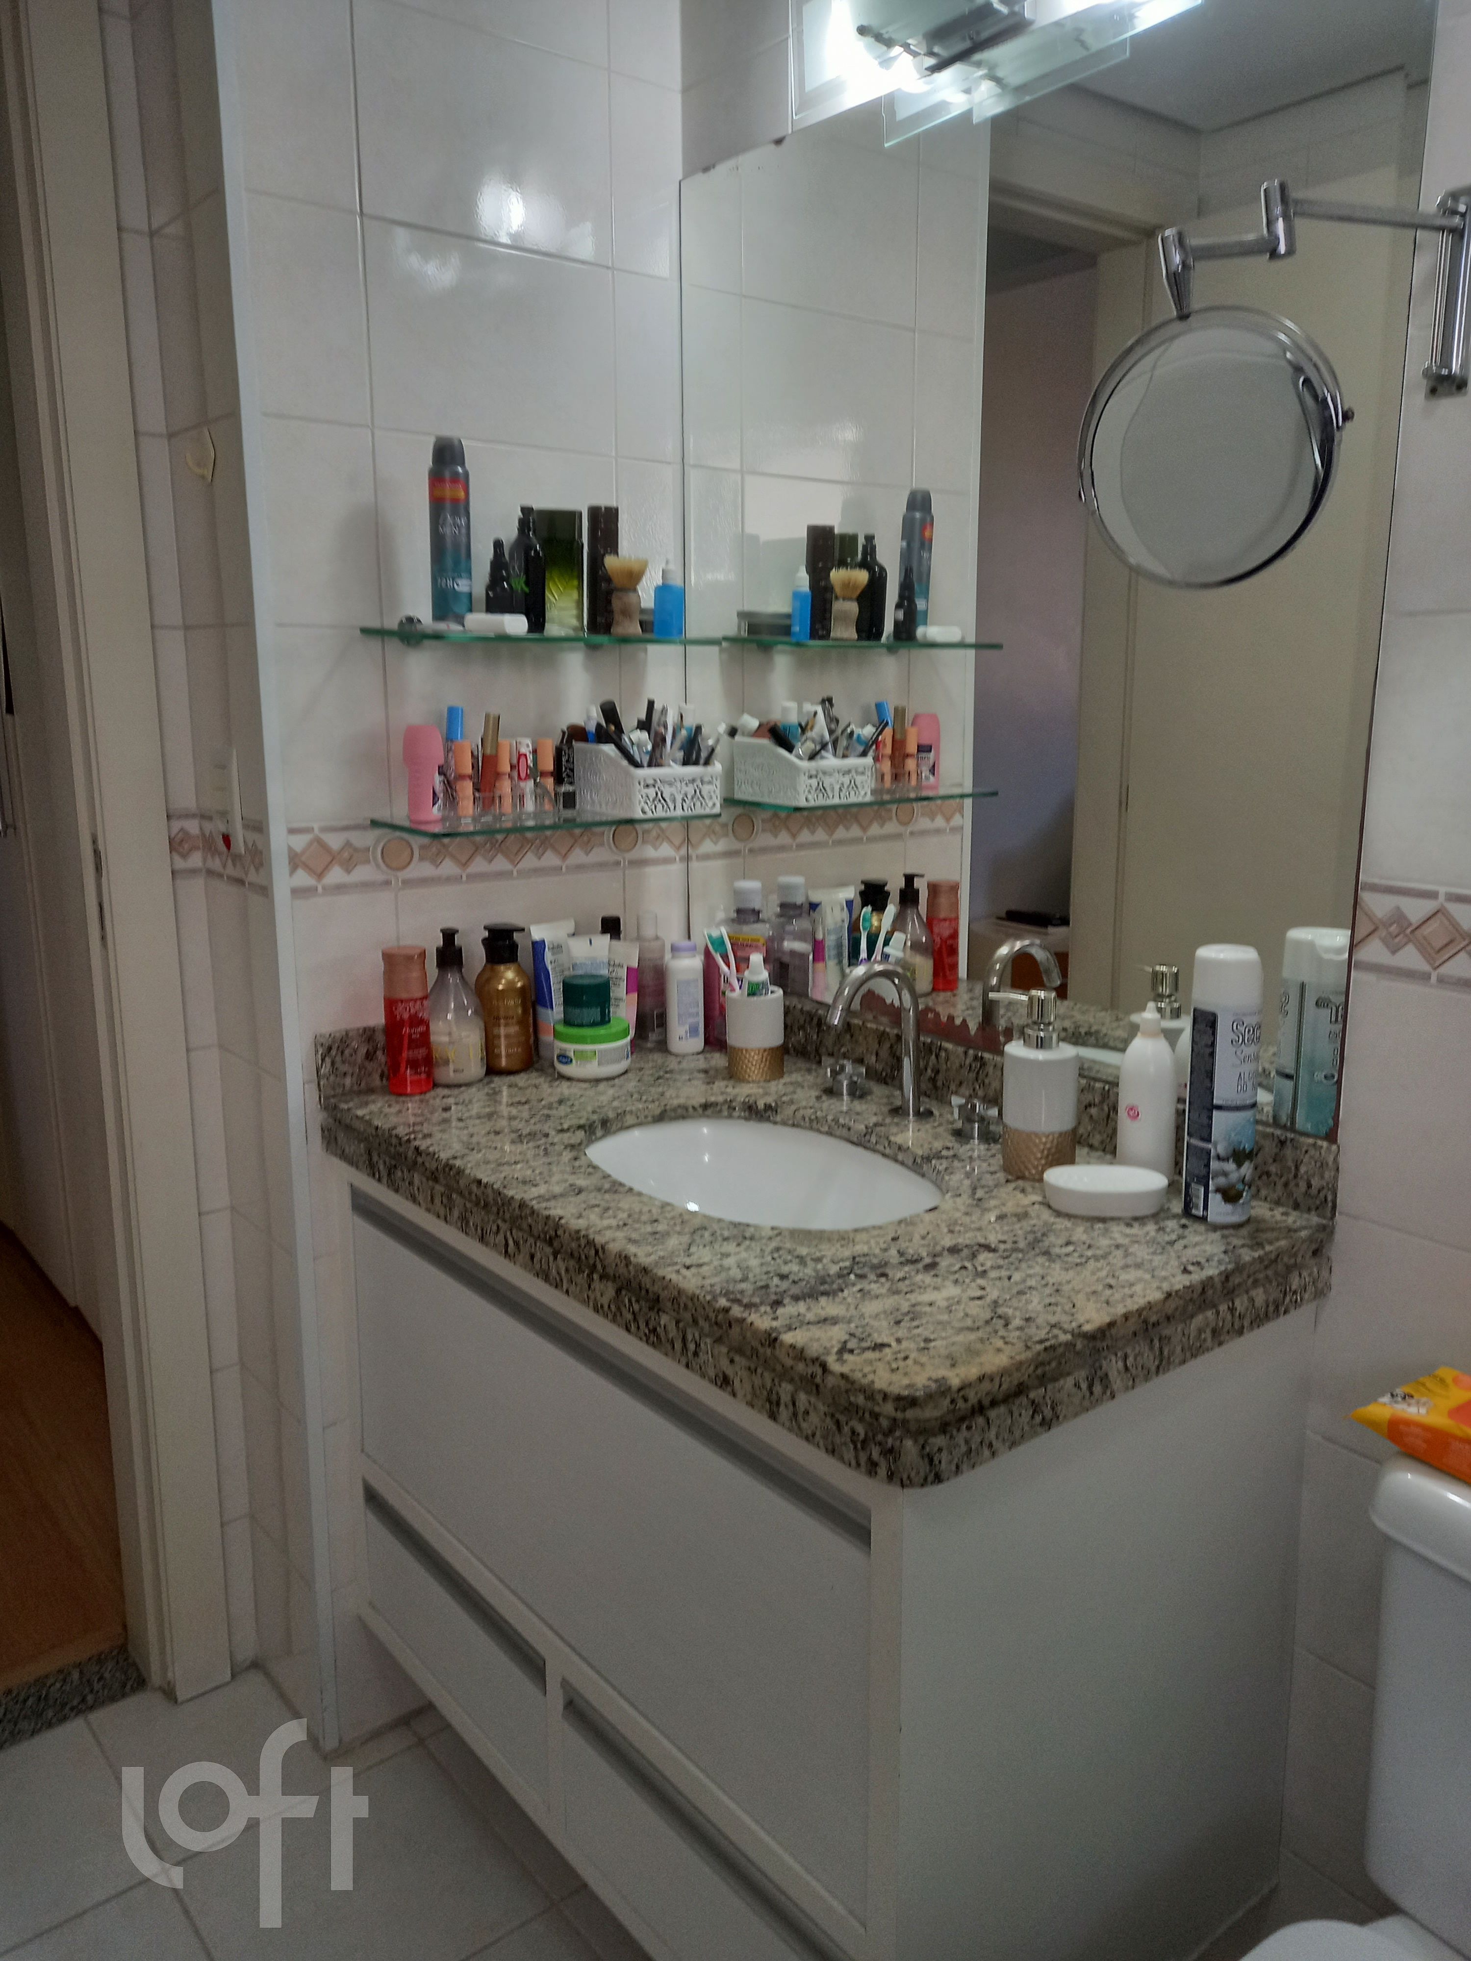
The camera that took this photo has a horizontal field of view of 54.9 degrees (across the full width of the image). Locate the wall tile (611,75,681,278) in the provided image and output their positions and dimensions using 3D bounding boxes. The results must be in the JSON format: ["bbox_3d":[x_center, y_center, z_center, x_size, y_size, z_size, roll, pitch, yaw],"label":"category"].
[{"bbox_3d":[-0.105,-0.923,1.634,0.095,0.204,0.010,-9,14,-38],"label":"wall tile"}]

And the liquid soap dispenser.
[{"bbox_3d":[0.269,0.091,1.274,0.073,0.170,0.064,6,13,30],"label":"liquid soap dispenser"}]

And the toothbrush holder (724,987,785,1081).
[{"bbox_3d":[0.023,0.061,1.615,0.065,0.097,0.065,0,11,1],"label":"toothbrush holder"}]

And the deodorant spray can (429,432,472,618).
[{"bbox_3d":[-0.297,-0.464,1.478,0.043,0.193,0.043,0,12,0],"label":"deodorant spray can"}]

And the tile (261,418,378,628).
[{"bbox_3d":[-0.425,-0.470,1.464,0.116,0.204,0.010,-9,14,-38],"label":"tile"}]

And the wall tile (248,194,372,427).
[{"bbox_3d":[-0.425,-0.664,1.413,0.119,0.203,0.010,-9,15,-38],"label":"wall tile"}]

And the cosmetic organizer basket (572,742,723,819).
[{"bbox_3d":[-0.102,-0.235,1.648,0.119,0.080,0.126,-9,14,-38],"label":"cosmetic organizer basket"}]

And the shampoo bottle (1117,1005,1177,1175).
[{"bbox_3d":[0.364,0.098,1.249,0.049,0.166,0.049,-10,15,-40],"label":"shampoo bottle"}]

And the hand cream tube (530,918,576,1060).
[{"bbox_3d":[-0.212,0.013,1.677,0.047,0.165,0.070,10,16,42],"label":"hand cream tube"}]

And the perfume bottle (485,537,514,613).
[{"bbox_3d":[-0.248,-0.416,1.496,0.030,0.096,0.030,-2,11,-9],"label":"perfume bottle"}]

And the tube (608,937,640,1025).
[{"bbox_3d":[-0.138,0.025,1.684,0.054,0.138,0.036,0,12,3],"label":"tube"}]

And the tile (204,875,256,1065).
[{"bbox_3d":[-0.567,-0.013,1.609,0.010,0.204,0.131,-9,14,-38],"label":"tile"}]

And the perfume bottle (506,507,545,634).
[{"bbox_3d":[-0.224,-0.446,1.540,0.041,0.137,0.041,0,11,0],"label":"perfume bottle"}]

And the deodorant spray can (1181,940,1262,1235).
[{"bbox_3d":[0.402,0.084,1.167,0.053,0.226,0.053,0,12,0],"label":"deodorant spray can"}]

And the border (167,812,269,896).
[{"bbox_3d":[-0.565,-0.141,1.546,0.042,0.074,0.202,-9,14,-38],"label":"border"}]

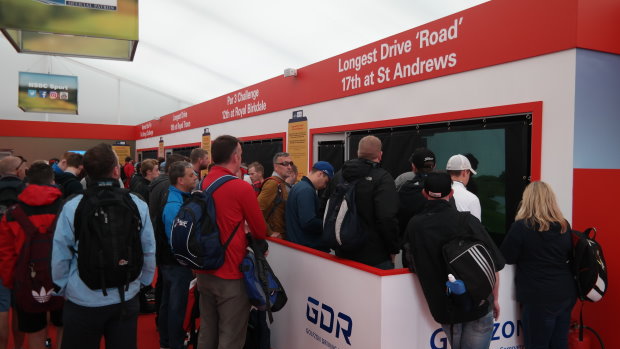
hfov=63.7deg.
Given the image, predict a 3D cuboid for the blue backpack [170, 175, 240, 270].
[{"bbox_3d":[-0.719,0.342,3.280,0.320,0.550,0.260,1,2,44],"label":"blue backpack"}]

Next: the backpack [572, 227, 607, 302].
[{"bbox_3d":[1.885,0.609,3.380,0.290,0.500,0.190,-1,2,-33],"label":"backpack"}]

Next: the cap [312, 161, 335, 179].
[{"bbox_3d":[0.124,-0.046,4.600,0.240,0.145,0.175,26,-7,-17],"label":"cap"}]

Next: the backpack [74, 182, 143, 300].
[{"bbox_3d":[-1.029,0.332,2.550,0.340,0.540,0.230,0,1,-19],"label":"backpack"}]

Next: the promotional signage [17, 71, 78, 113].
[{"bbox_3d":[-7.463,-2.265,14.315,1.420,0.958,1.530,-1,2,-27],"label":"promotional signage"}]

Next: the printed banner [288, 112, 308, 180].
[{"bbox_3d":[-0.186,-0.435,8.057,0.040,1.180,0.680,-1,2,-29],"label":"printed banner"}]

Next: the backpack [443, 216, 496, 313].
[{"bbox_3d":[0.948,0.514,2.950,0.280,0.460,0.180,-17,-15,-20],"label":"backpack"}]

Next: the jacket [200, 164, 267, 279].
[{"bbox_3d":[-0.525,0.327,3.470,0.480,0.760,0.320,1,2,42],"label":"jacket"}]

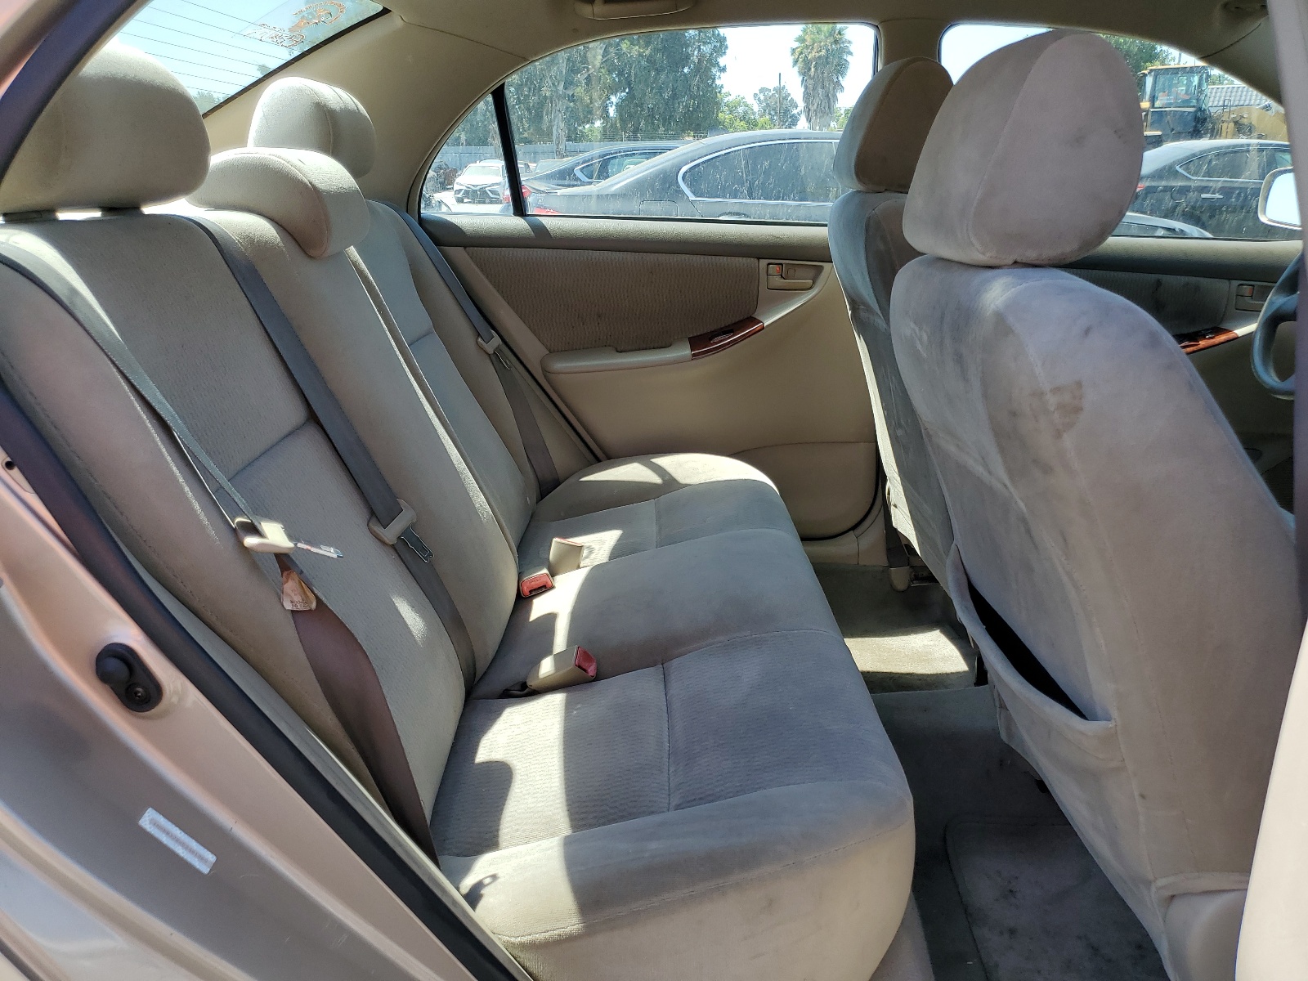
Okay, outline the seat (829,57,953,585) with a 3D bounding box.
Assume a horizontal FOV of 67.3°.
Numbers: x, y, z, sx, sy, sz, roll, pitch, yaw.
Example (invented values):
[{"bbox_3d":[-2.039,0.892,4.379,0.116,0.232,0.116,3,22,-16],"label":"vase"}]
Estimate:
[{"bbox_3d":[0.718,-0.237,1.848,0.795,1.050,0.470,0,19,-1],"label":"seat"}]

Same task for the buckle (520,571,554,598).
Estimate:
[{"bbox_3d":[-0.201,0.156,1.689,0.047,0.028,0.075,-17,10,-7],"label":"buckle"}]

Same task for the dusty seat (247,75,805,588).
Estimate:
[{"bbox_3d":[-0.182,-0.235,1.873,0.965,1.010,0.420,0,19,-1],"label":"dusty seat"}]

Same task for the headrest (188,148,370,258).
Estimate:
[{"bbox_3d":[-0.520,-0.405,1.363,0.178,0.138,0.235,0,19,-1],"label":"headrest"}]

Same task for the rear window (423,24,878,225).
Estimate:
[{"bbox_3d":[-0.010,-0.719,1.952,0.895,0.370,0.080,0,19,-1],"label":"rear window"}]

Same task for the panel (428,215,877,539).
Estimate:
[{"bbox_3d":[-0.008,-0.223,2.128,0.900,0.713,0.110,0,19,-1],"label":"panel"}]

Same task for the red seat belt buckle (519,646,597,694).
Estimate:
[{"bbox_3d":[-0.131,0.256,1.386,0.090,0.036,0.031,-25,34,29],"label":"red seat belt buckle"}]

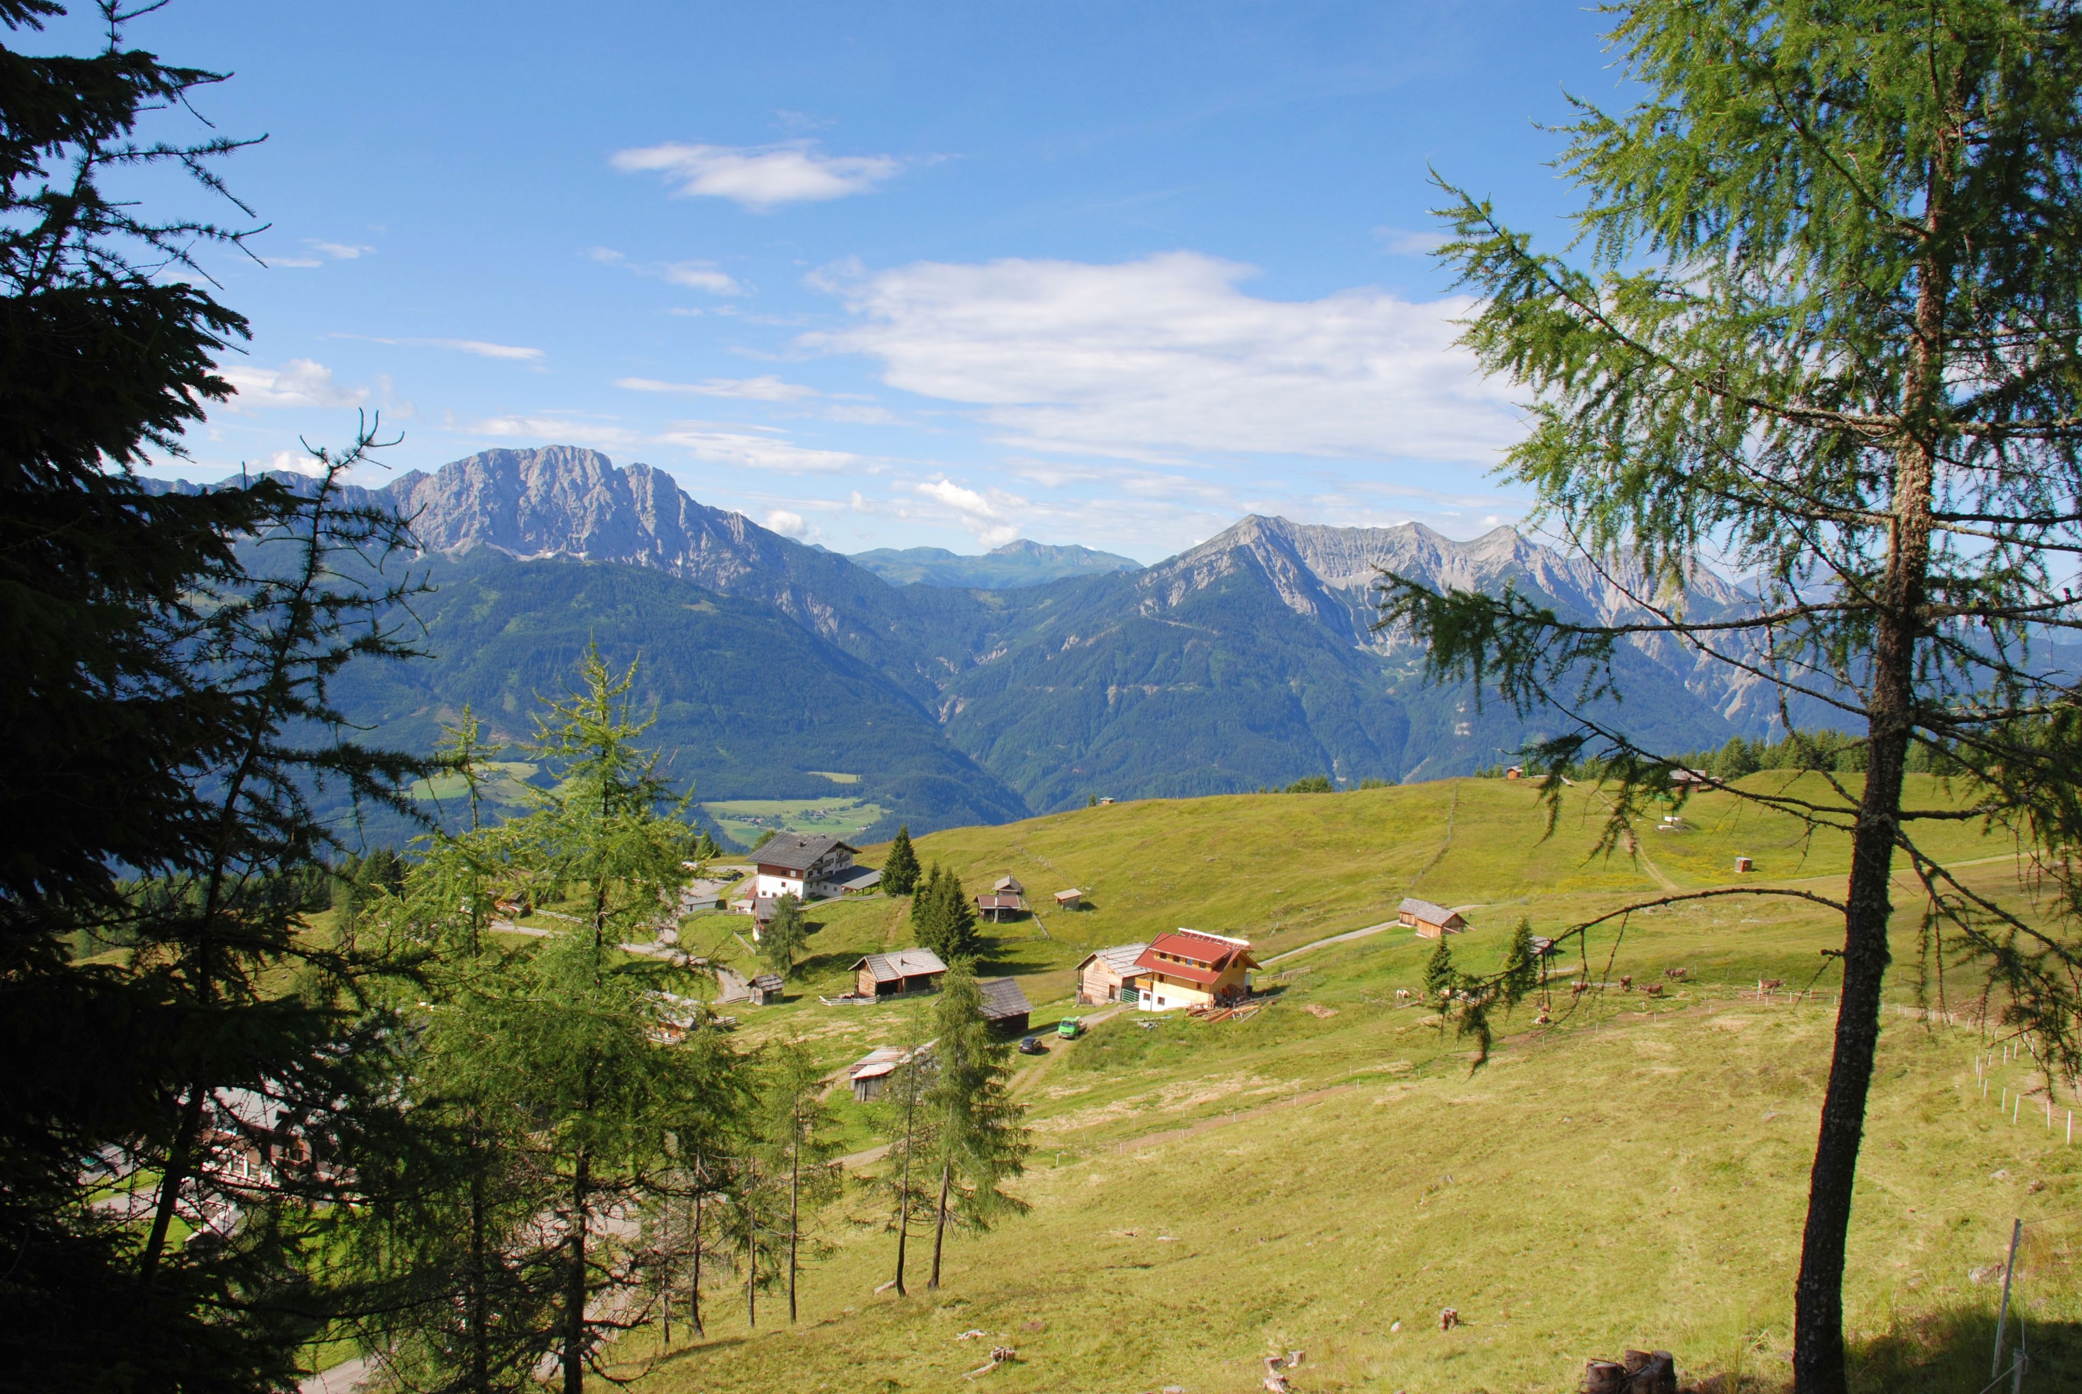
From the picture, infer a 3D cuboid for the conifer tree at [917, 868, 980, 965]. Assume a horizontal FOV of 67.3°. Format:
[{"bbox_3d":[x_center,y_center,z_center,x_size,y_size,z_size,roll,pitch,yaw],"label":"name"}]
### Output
[{"bbox_3d":[-14.500,33.920,242.350,10.090,15.110,8.570,1,5,0],"label":"conifer tree"}]

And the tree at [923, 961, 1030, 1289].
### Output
[{"bbox_3d":[-2.440,16.320,59.450,4.080,12.840,4.080,1,5,0],"label":"tree"}]

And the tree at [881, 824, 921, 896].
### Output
[{"bbox_3d":[-29.190,33.750,324.350,8.100,15.040,8.100,1,5,0],"label":"tree"}]

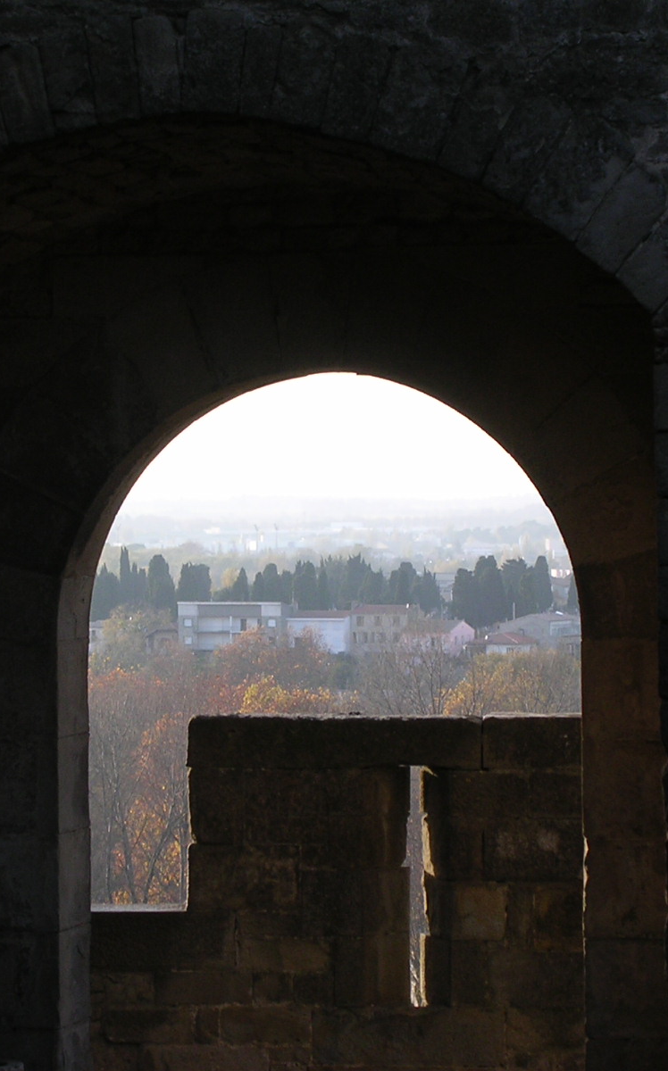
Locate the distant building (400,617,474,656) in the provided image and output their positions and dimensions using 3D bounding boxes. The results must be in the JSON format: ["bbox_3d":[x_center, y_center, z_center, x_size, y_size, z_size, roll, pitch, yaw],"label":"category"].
[{"bbox_3d":[15.618,15.365,718.000,9.500,6.400,8.000,0,0,22],"label":"distant building"}]

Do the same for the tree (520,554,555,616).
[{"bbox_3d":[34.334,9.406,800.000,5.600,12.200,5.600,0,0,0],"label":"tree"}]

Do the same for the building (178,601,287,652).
[{"bbox_3d":[-15.727,14.424,739.000,16.400,8.600,10.000,0,0,8],"label":"building"}]

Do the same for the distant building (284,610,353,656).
[{"bbox_3d":[-2.370,15.320,746.000,9.500,7.300,8.000,0,0,20],"label":"distant building"}]

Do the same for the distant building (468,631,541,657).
[{"bbox_3d":[25.730,16.860,715.000,9.500,4.800,7.500,0,0,22],"label":"distant building"}]

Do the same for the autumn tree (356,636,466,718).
[{"bbox_3d":[6.860,17.740,420.000,10.000,18.000,9.500,0,0,0],"label":"autumn tree"}]

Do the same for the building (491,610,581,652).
[{"bbox_3d":[32.581,15.037,735.000,16.000,6.800,11.000,0,0,10],"label":"building"}]

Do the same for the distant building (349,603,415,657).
[{"bbox_3d":[7.760,14.890,742.000,9.200,8.500,8.300,0,0,22],"label":"distant building"}]

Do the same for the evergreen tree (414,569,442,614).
[{"bbox_3d":[15.897,10.159,800.000,4.500,9.200,4.500,0,0,0],"label":"evergreen tree"}]

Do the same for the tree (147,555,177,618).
[{"bbox_3d":[-28.610,10.570,790.000,5.000,15.000,5.000,0,0,0],"label":"tree"}]

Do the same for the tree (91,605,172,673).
[{"bbox_3d":[-28.010,14.950,660.000,11.000,10.500,10.500,0,0,0],"label":"tree"}]

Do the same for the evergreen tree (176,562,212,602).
[{"bbox_3d":[-23.320,11.550,790.000,5.800,14.000,5.800,0,0,0],"label":"evergreen tree"}]

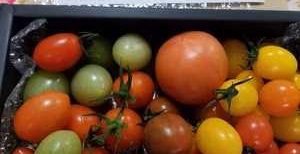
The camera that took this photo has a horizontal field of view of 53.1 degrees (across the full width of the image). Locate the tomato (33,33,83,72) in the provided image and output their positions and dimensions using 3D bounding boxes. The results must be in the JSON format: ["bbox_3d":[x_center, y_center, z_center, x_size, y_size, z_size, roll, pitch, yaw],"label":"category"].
[{"bbox_3d":[-0.077,-0.020,0.251,0.041,0.031,0.031,-12,71,-3],"label":"tomato"}]

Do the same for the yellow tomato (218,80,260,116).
[{"bbox_3d":[0.080,0.019,0.269,0.034,0.039,0.034,0,72,6],"label":"yellow tomato"}]

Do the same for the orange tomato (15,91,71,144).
[{"bbox_3d":[-0.092,0.035,0.257,0.053,0.038,0.038,-37,99,-12],"label":"orange tomato"}]

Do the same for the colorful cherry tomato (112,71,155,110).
[{"bbox_3d":[-0.013,0.011,0.244,0.033,0.031,0.033,0,71,-2],"label":"colorful cherry tomato"}]

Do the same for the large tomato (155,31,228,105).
[{"bbox_3d":[0.033,-0.007,0.236,0.057,0.054,0.057,0,70,-2],"label":"large tomato"}]

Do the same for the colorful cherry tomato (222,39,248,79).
[{"bbox_3d":[0.070,-0.015,0.255,0.029,0.031,0.033,0,70,-2],"label":"colorful cherry tomato"}]

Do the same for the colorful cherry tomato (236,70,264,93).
[{"bbox_3d":[0.095,0.009,0.284,0.031,0.034,0.031,0,74,-3],"label":"colorful cherry tomato"}]

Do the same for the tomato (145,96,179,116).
[{"bbox_3d":[0.011,0.030,0.238,0.030,0.030,0.030,0,70,-2],"label":"tomato"}]

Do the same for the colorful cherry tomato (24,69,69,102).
[{"bbox_3d":[-0.097,0.010,0.281,0.045,0.037,0.037,-32,97,-11],"label":"colorful cherry tomato"}]

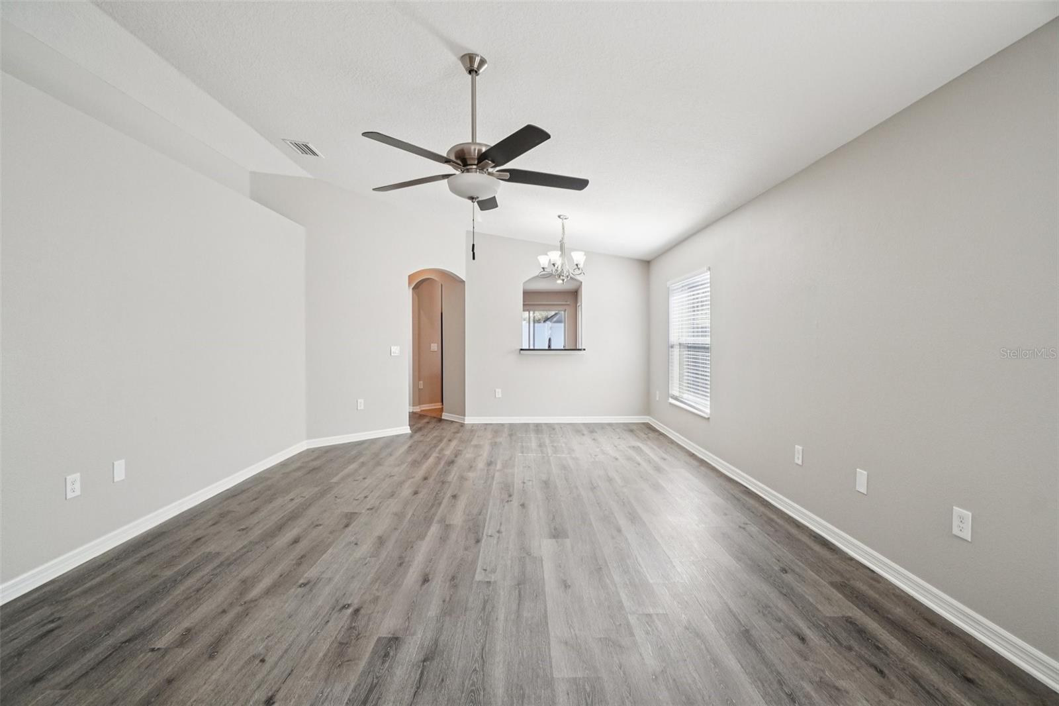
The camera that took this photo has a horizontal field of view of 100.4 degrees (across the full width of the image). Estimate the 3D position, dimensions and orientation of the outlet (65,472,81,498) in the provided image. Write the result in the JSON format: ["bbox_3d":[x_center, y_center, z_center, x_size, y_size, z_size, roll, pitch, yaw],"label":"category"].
[{"bbox_3d":[-2.507,0.734,2.433,0.010,0.119,0.076,0,2,-1],"label":"outlet"}]

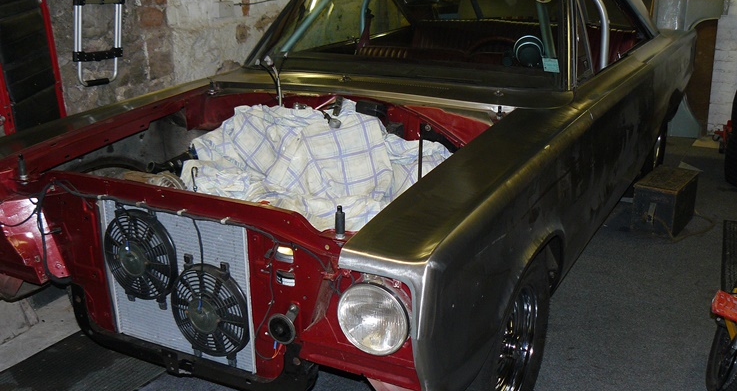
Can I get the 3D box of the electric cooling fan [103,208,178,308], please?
[{"bbox_3d":[-0.687,0.189,2.261,0.275,0.305,0.060,9,19,27],"label":"electric cooling fan"}]

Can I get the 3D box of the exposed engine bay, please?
[{"bbox_3d":[-0.300,-0.005,2.690,1.300,0.500,1.100,9,19,27],"label":"exposed engine bay"}]

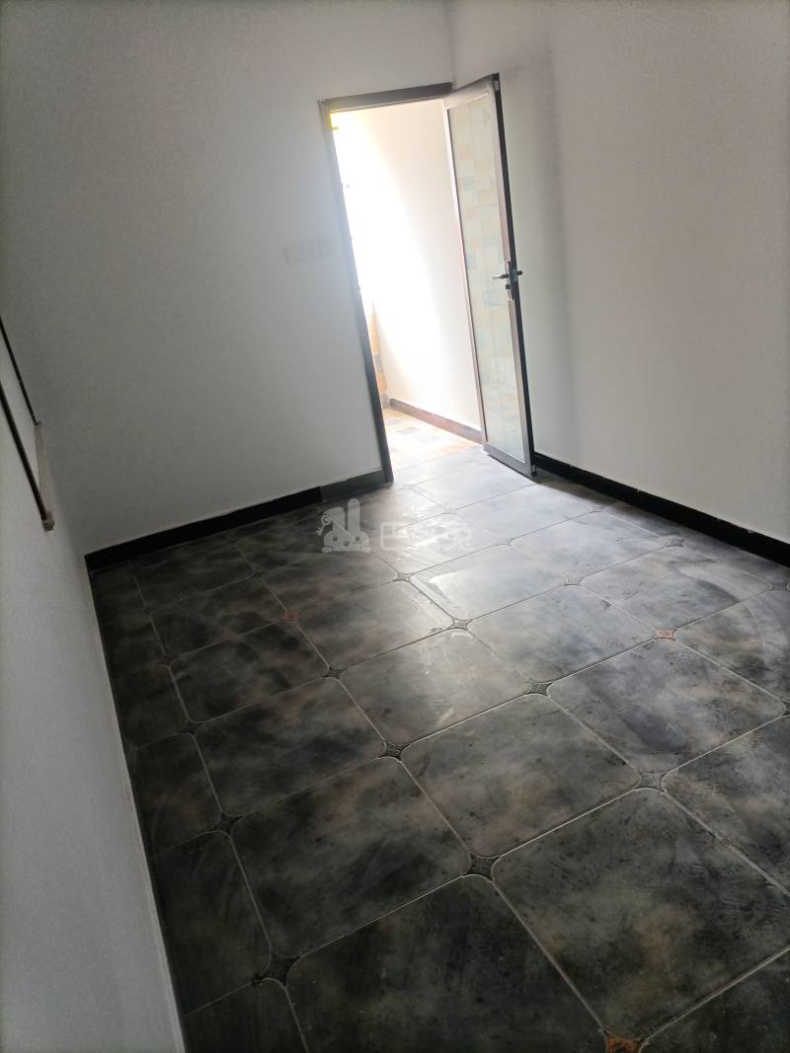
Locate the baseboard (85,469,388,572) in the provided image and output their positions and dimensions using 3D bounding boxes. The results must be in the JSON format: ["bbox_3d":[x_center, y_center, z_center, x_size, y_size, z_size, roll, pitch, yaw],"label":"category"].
[{"bbox_3d":[-0.799,-0.055,4.190,1.630,0.087,0.020,-18,24,-19],"label":"baseboard"}]

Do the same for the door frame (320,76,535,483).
[{"bbox_3d":[0.243,-1.194,4.103,0.747,1.998,0.644,-18,24,-19],"label":"door frame"}]

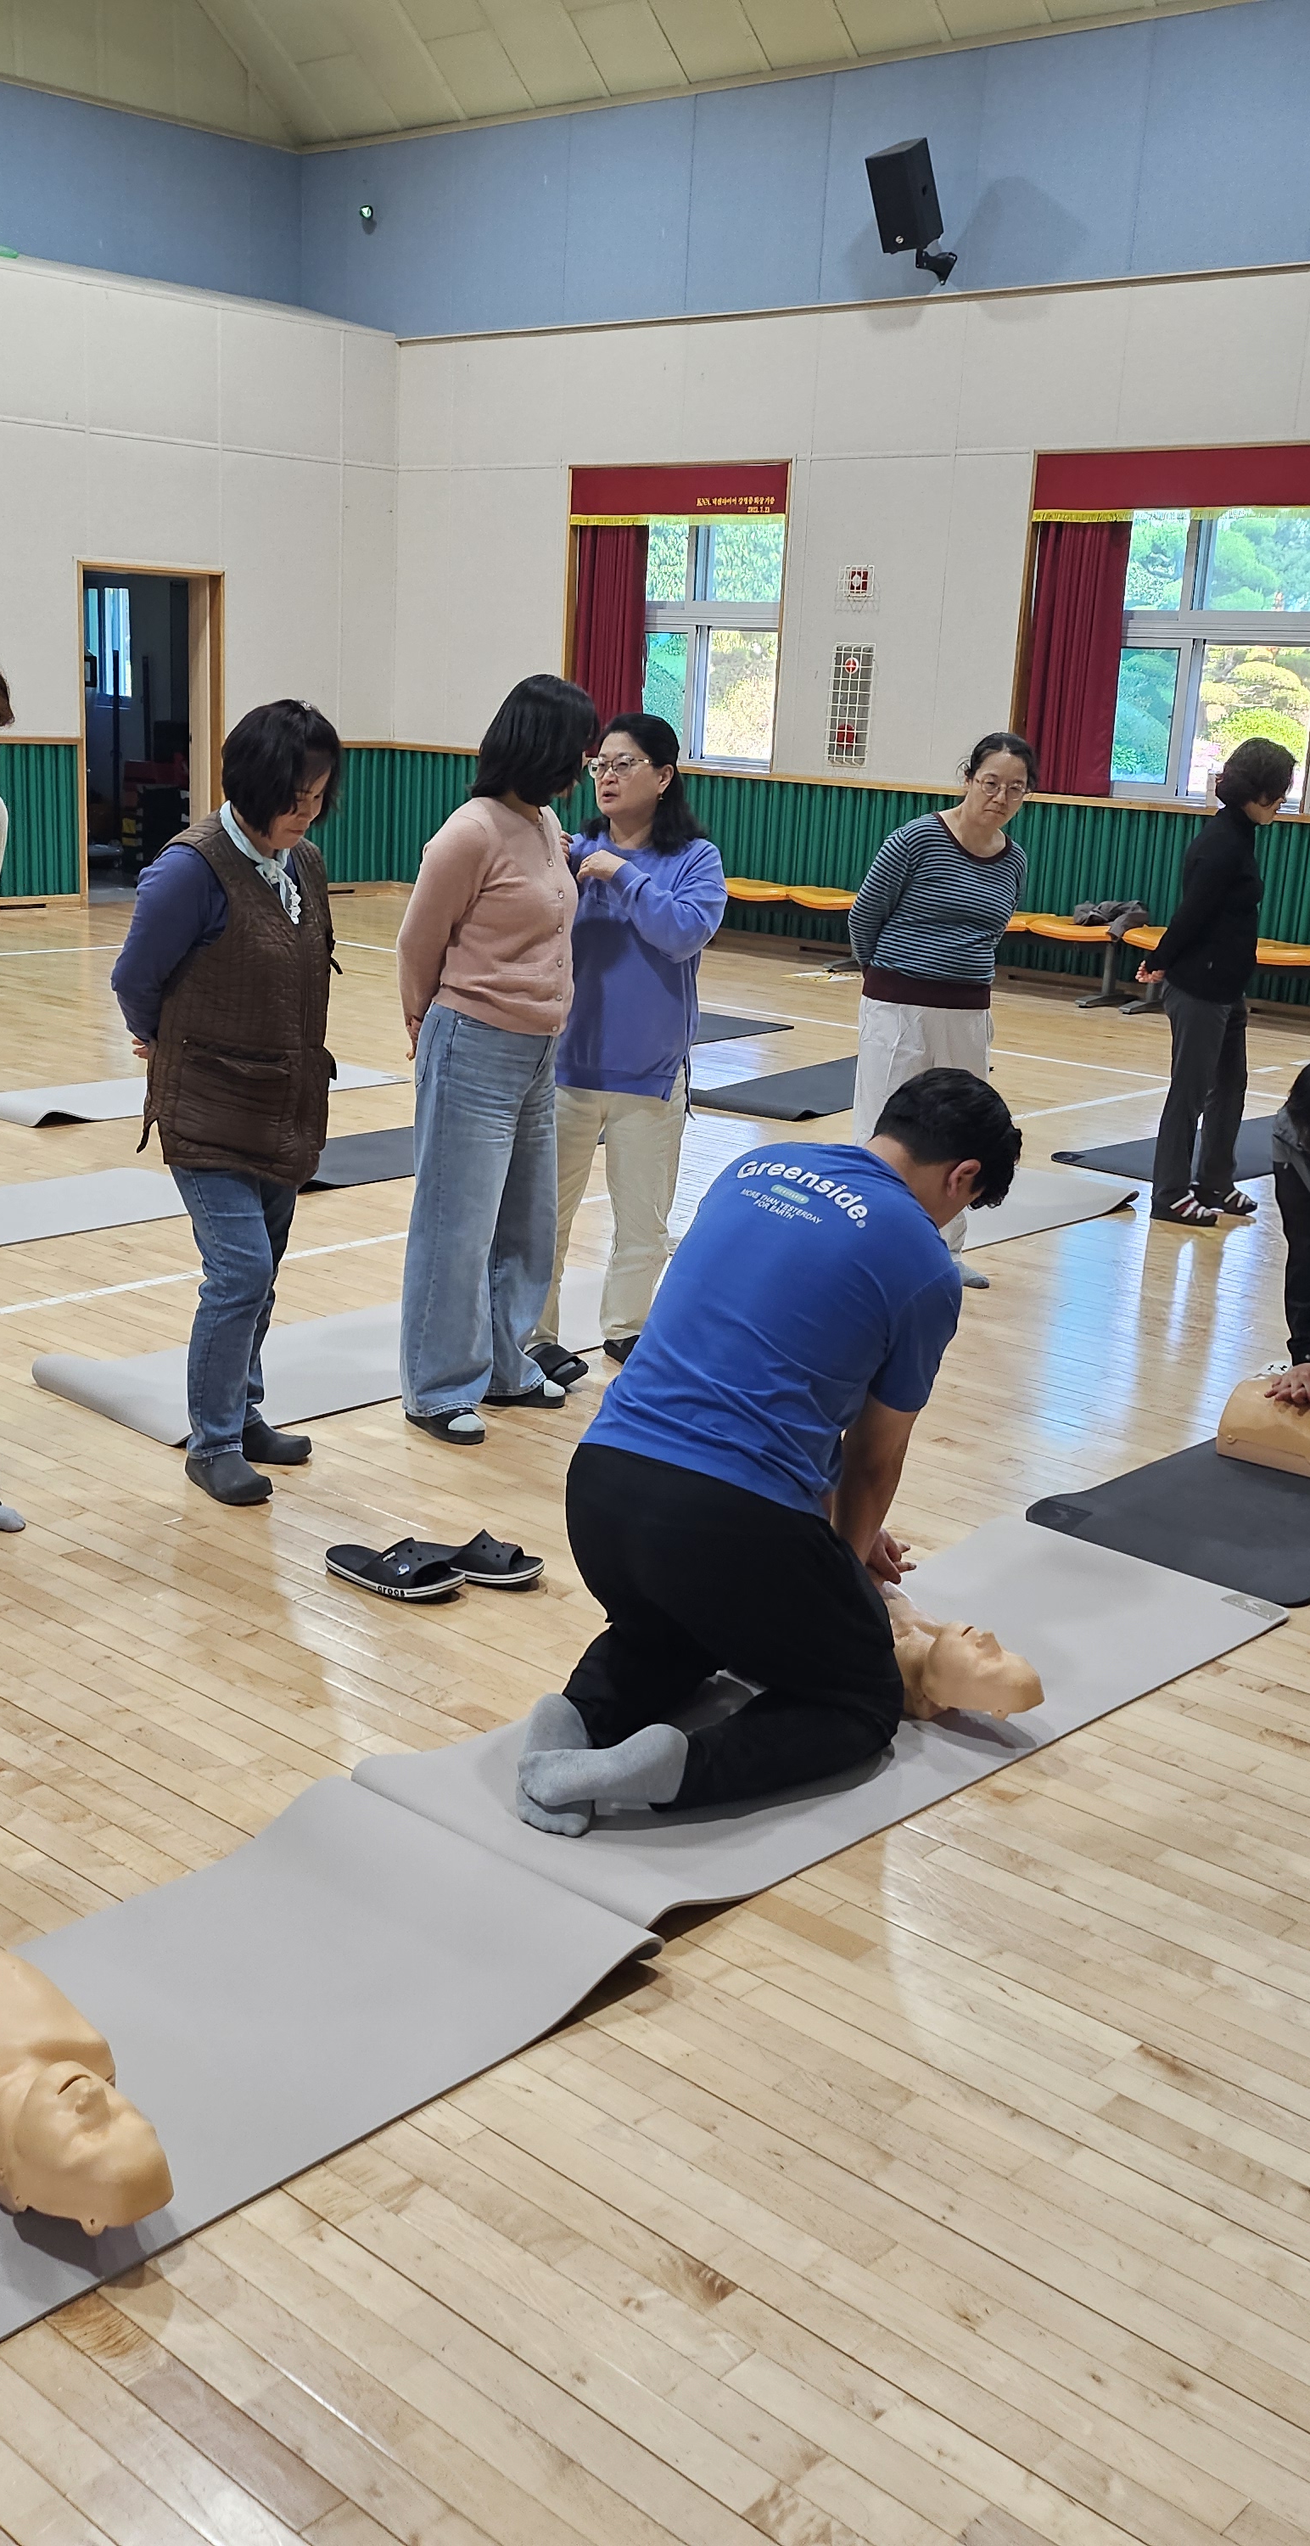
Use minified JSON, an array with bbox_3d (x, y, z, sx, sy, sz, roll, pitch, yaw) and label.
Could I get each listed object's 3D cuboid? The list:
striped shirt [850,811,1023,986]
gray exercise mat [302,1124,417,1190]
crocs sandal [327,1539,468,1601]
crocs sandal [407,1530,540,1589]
[{"bbox_3d":[0.757,-0.975,6.340,0.420,0.525,0.260,-5,16,-27],"label":"striped shirt"},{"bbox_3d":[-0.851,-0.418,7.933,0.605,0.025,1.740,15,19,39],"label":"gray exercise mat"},{"bbox_3d":[-0.471,0.520,4.287,0.268,0.088,0.105,6,15,13],"label":"crocs sandal"},{"bbox_3d":[-0.332,0.512,4.315,0.266,0.076,0.105,6,14,11],"label":"crocs sandal"}]

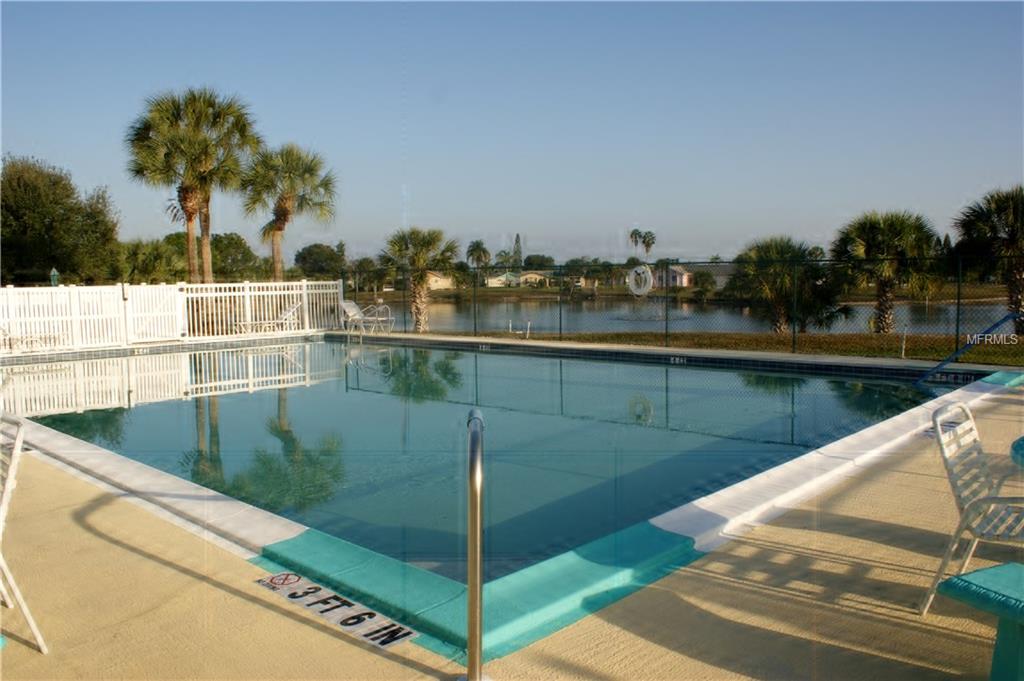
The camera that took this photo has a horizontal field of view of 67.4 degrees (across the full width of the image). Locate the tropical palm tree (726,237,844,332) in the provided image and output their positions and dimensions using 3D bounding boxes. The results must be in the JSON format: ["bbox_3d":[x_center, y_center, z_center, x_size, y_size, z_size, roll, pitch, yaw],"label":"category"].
[{"bbox_3d":[10.316,-2.089,29.000,4.520,3.670,4.070,1,4,20],"label":"tropical palm tree"}]

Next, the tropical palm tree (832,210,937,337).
[{"bbox_3d":[13.305,-2.442,27.500,3.790,4.420,3.790,1,5,26],"label":"tropical palm tree"}]

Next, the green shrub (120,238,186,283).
[{"bbox_3d":[-20.910,-3.719,45.000,3.790,4.510,3.790,-3,5,-25],"label":"green shrub"}]

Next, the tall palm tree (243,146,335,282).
[{"bbox_3d":[-7.111,-3.276,24.800,3.040,6.070,3.040,-2,4,-16],"label":"tall palm tree"}]

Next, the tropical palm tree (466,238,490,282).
[{"bbox_3d":[-6.464,-15.432,150.000,4.600,8.970,4.600,-1,4,-2],"label":"tropical palm tree"}]

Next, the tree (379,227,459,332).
[{"bbox_3d":[-4.085,-2.691,34.000,3.470,4.710,3.470,-1,4,-7],"label":"tree"}]

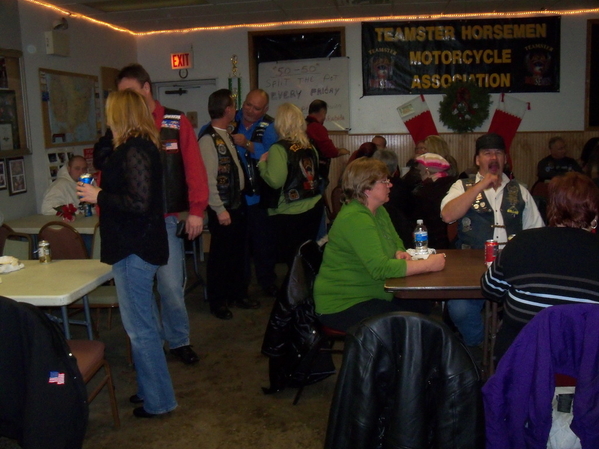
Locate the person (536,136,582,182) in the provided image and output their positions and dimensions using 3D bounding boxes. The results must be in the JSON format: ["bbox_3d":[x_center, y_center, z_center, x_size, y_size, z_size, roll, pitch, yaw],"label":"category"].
[{"bbox_3d":[2.830,-0.322,6.671,0.560,1.270,0.750,2,10,16],"label":"person"}]

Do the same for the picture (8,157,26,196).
[{"bbox_3d":[-2.472,-0.424,5.299,0.020,0.300,0.250,0,10,6],"label":"picture"}]

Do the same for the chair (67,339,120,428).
[{"bbox_3d":[-1.147,0.659,2.696,0.460,0.870,0.620,-1,10,0],"label":"chair"}]

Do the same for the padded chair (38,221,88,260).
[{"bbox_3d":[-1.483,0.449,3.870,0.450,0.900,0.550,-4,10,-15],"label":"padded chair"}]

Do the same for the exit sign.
[{"bbox_3d":[-1.547,-2.143,7.936,0.280,0.200,0.080,0,10,6],"label":"exit sign"}]

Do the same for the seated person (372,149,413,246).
[{"bbox_3d":[0.709,0.013,4.971,0.520,1.265,0.740,0,10,6],"label":"seated person"}]

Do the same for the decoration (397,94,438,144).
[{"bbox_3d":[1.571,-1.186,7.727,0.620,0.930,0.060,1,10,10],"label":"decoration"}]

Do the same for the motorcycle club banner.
[{"bbox_3d":[2.032,-2.107,7.595,2.430,0.910,0.020,0,10,6],"label":"motorcycle club banner"}]

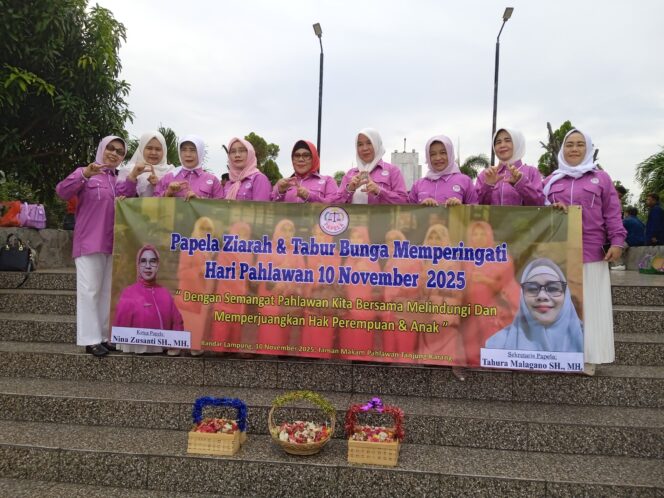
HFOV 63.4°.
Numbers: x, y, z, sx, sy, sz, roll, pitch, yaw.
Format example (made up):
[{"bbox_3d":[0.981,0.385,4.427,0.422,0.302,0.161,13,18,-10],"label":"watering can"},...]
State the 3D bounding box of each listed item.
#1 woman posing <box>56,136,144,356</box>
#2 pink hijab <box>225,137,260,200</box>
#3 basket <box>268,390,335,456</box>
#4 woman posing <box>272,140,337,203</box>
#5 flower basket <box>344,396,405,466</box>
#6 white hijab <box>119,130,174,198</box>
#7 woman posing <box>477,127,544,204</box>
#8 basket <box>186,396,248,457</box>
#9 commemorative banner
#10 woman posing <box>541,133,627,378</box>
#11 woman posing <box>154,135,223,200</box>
[{"bbox_3d":[-1.636,-0.034,3.782,0.520,1.528,0.400,1,0,-38],"label":"woman posing"},{"bbox_3d":[-0.607,-0.542,3.663,0.230,0.451,0.270,1,0,15],"label":"pink hijab"},{"bbox_3d":[-0.162,0.926,2.902,0.340,0.318,0.320,1,0,5],"label":"basket"},{"bbox_3d":[-0.178,0.010,3.607,0.450,1.487,0.360,1,0,8],"label":"woman posing"},{"bbox_3d":[0.222,0.938,2.816,0.290,0.307,0.200,1,0,5],"label":"flower basket"},{"bbox_3d":[-1.319,-0.596,3.809,0.360,0.490,0.280,1,0,-15],"label":"white hijab"},{"bbox_3d":[1.140,-0.003,3.449,0.460,1.554,0.360,1,0,12],"label":"woman posing"},{"bbox_3d":[-0.625,0.942,2.917,0.270,0.271,0.190,1,0,5],"label":"basket"},{"bbox_3d":[0.012,0.192,3.410,3.000,1.000,0.060,2,-3,8],"label":"commemorative banner"},{"bbox_3d":[1.590,0.009,3.395,0.480,1.546,0.360,1,0,25],"label":"woman posing"},{"bbox_3d":[-0.989,-0.026,3.704,0.460,1.532,0.360,1,0,-14],"label":"woman posing"}]

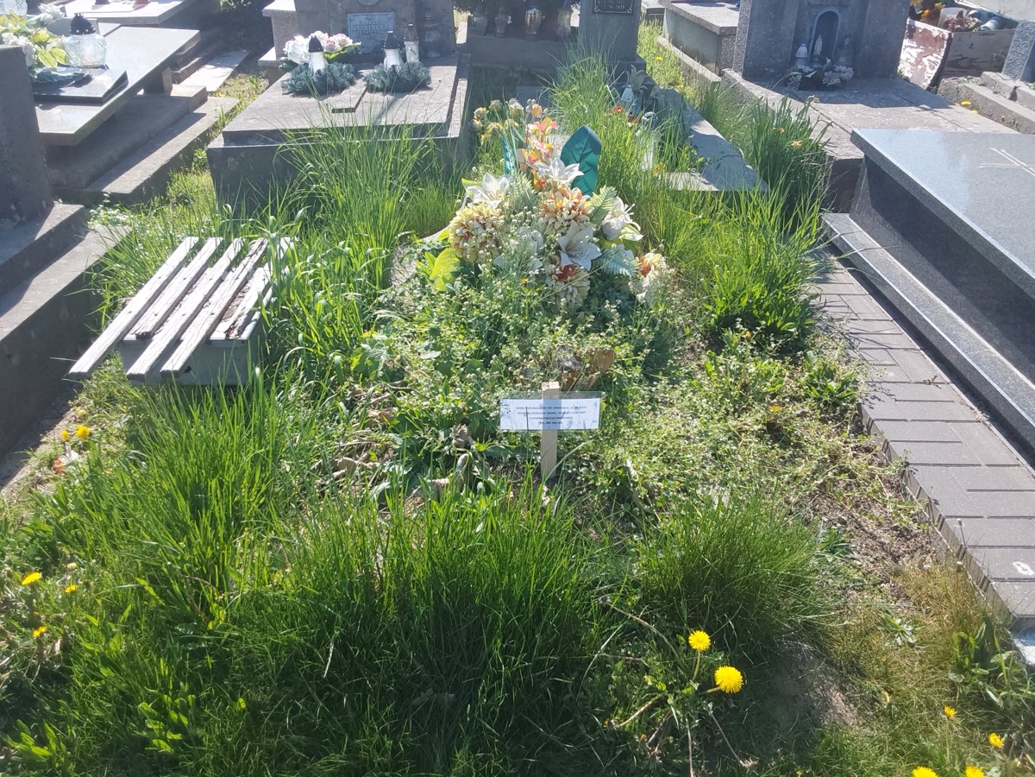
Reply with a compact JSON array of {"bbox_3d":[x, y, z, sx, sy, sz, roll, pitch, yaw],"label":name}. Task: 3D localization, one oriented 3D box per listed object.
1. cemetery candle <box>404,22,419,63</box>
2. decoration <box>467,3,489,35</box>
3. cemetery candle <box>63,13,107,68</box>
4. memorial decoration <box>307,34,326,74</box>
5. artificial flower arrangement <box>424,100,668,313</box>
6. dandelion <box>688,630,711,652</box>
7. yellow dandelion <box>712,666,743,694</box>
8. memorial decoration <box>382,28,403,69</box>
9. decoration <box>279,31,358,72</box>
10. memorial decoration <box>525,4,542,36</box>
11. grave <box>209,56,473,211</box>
[{"bbox_3d":[-0.605,-1.967,4.790,0.088,0.215,0.088,0,31,-2],"label":"cemetery candle"},{"bbox_3d":[-0.287,-2.705,6.127,0.145,0.235,0.145,0,31,-2],"label":"decoration"},{"bbox_3d":[-2.045,-1.644,3.965,0.185,0.235,0.185,0,31,-2],"label":"cemetery candle"},{"bbox_3d":[-1.074,-1.763,4.454,0.100,0.225,0.100,0,31,-2],"label":"memorial decoration"},{"bbox_3d":[0.106,-0.653,2.996,0.790,0.540,0.520,0,31,-2],"label":"artificial flower arrangement"},{"bbox_3d":[0.324,0.449,1.488,0.037,0.026,0.037,0,31,-2],"label":"dandelion"},{"bbox_3d":[0.363,0.501,1.441,0.045,0.030,0.045,0,31,-2],"label":"yellow dandelion"},{"bbox_3d":[-0.670,-1.779,4.452,0.103,0.240,0.103,0,31,-2],"label":"memorial decoration"},{"bbox_3d":[-1.101,-1.868,4.655,0.430,0.210,0.250,0,31,-2],"label":"decoration"},{"bbox_3d":[0.117,-2.715,6.134,0.125,0.250,0.125,0,31,-2],"label":"memorial decoration"},{"bbox_3d":[-0.823,-1.478,4.537,1.080,0.350,2.060,0,31,-2],"label":"grave"}]

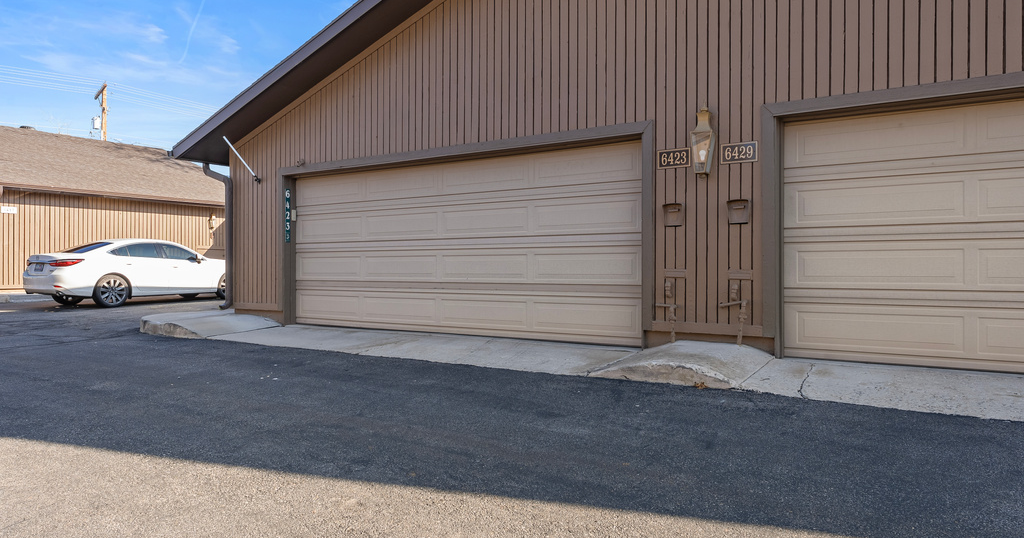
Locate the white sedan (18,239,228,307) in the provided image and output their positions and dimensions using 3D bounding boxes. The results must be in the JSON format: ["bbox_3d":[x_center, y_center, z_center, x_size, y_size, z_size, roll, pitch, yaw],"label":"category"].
[{"bbox_3d":[-8.390,0.058,15.830,1.860,1.450,4.880,0,0,31],"label":"white sedan"}]

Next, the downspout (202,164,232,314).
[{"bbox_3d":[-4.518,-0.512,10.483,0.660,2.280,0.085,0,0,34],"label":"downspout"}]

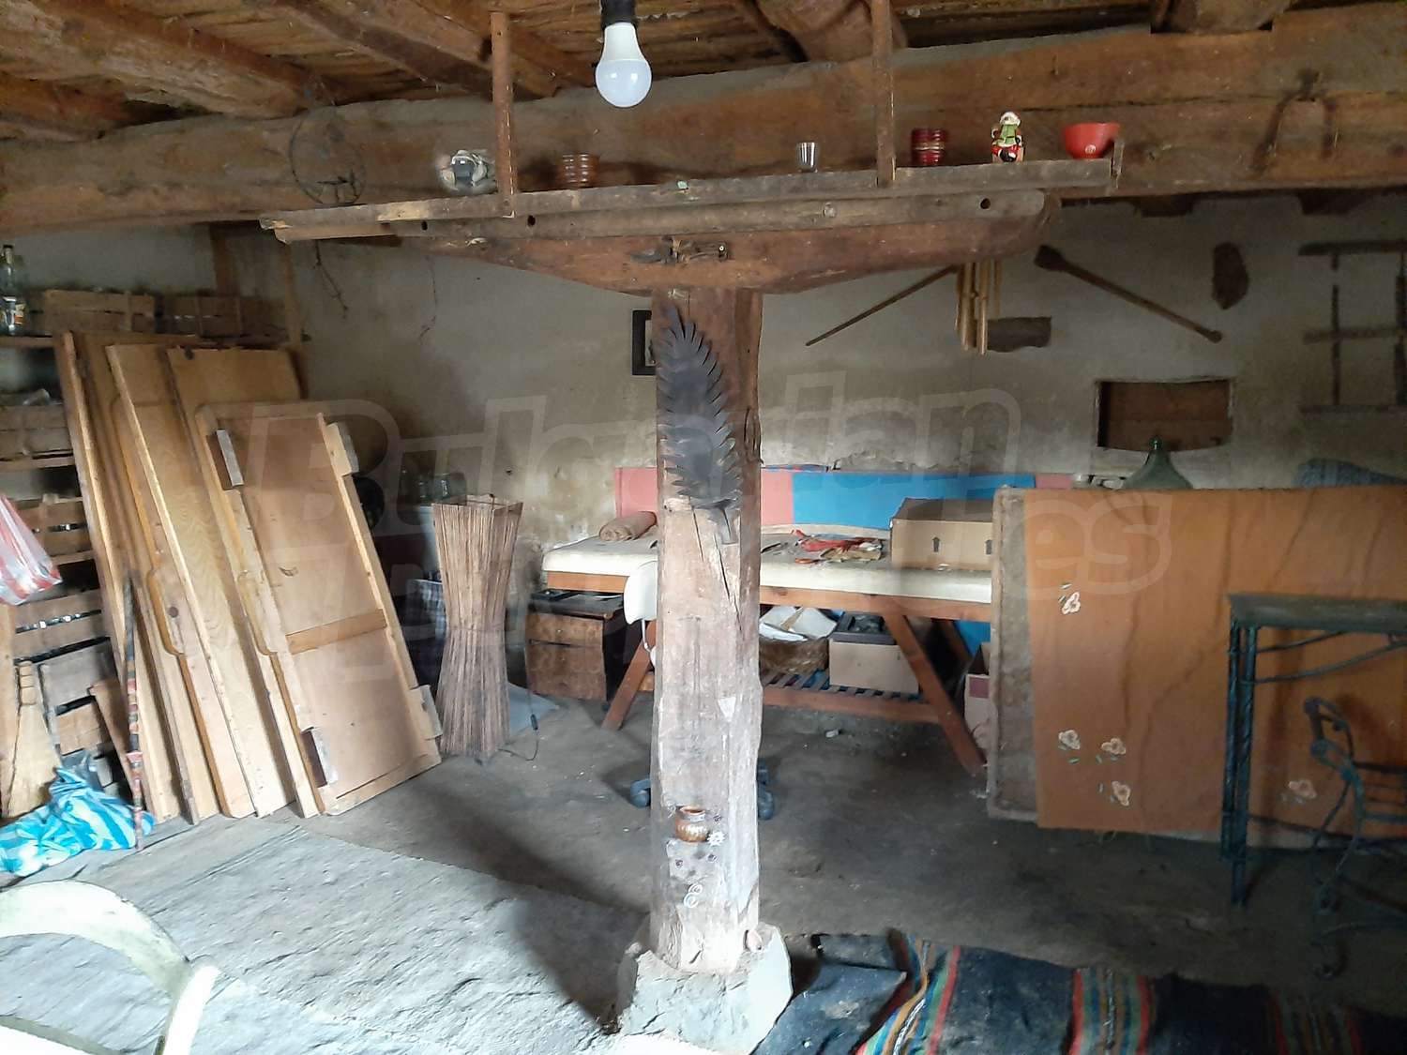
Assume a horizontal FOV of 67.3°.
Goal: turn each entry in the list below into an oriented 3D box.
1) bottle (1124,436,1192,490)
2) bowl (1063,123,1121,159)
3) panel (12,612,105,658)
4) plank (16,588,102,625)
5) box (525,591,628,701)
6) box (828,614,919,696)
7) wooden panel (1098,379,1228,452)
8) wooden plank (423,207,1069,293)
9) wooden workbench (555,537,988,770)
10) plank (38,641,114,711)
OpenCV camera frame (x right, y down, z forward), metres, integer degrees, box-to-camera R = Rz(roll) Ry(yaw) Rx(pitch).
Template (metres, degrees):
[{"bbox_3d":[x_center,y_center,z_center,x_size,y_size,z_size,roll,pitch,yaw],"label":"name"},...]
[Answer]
[{"bbox_3d":[1.763,-0.108,4.134,0.350,0.500,0.350,3,8,20],"label":"bottle"},{"bbox_3d":[0.723,-0.719,1.966,0.112,0.072,0.112,3,8,20],"label":"bowl"},{"bbox_3d":[-2.245,0.375,3.712,0.020,0.085,0.400,3,8,20],"label":"panel"},{"bbox_3d":[-2.245,0.282,3.700,0.020,0.085,0.400,3,8,20],"label":"plank"},{"bbox_3d":[-0.580,0.558,5.136,0.430,0.450,0.360,3,7,22],"label":"box"},{"bbox_3d":[0.742,0.515,4.417,0.360,0.235,0.350,3,8,20],"label":"box"},{"bbox_3d":[2.030,-0.492,4.654,0.560,0.320,0.040,3,8,20],"label":"wooden panel"},{"bbox_3d":[0.041,-0.597,2.320,1.400,0.185,0.200,3,8,20],"label":"wooden plank"},{"bbox_3d":[0.484,0.457,4.641,2.100,0.760,0.980,2,7,21],"label":"wooden workbench"},{"bbox_3d":[-2.221,0.531,3.800,0.020,0.190,0.340,3,8,20],"label":"plank"}]

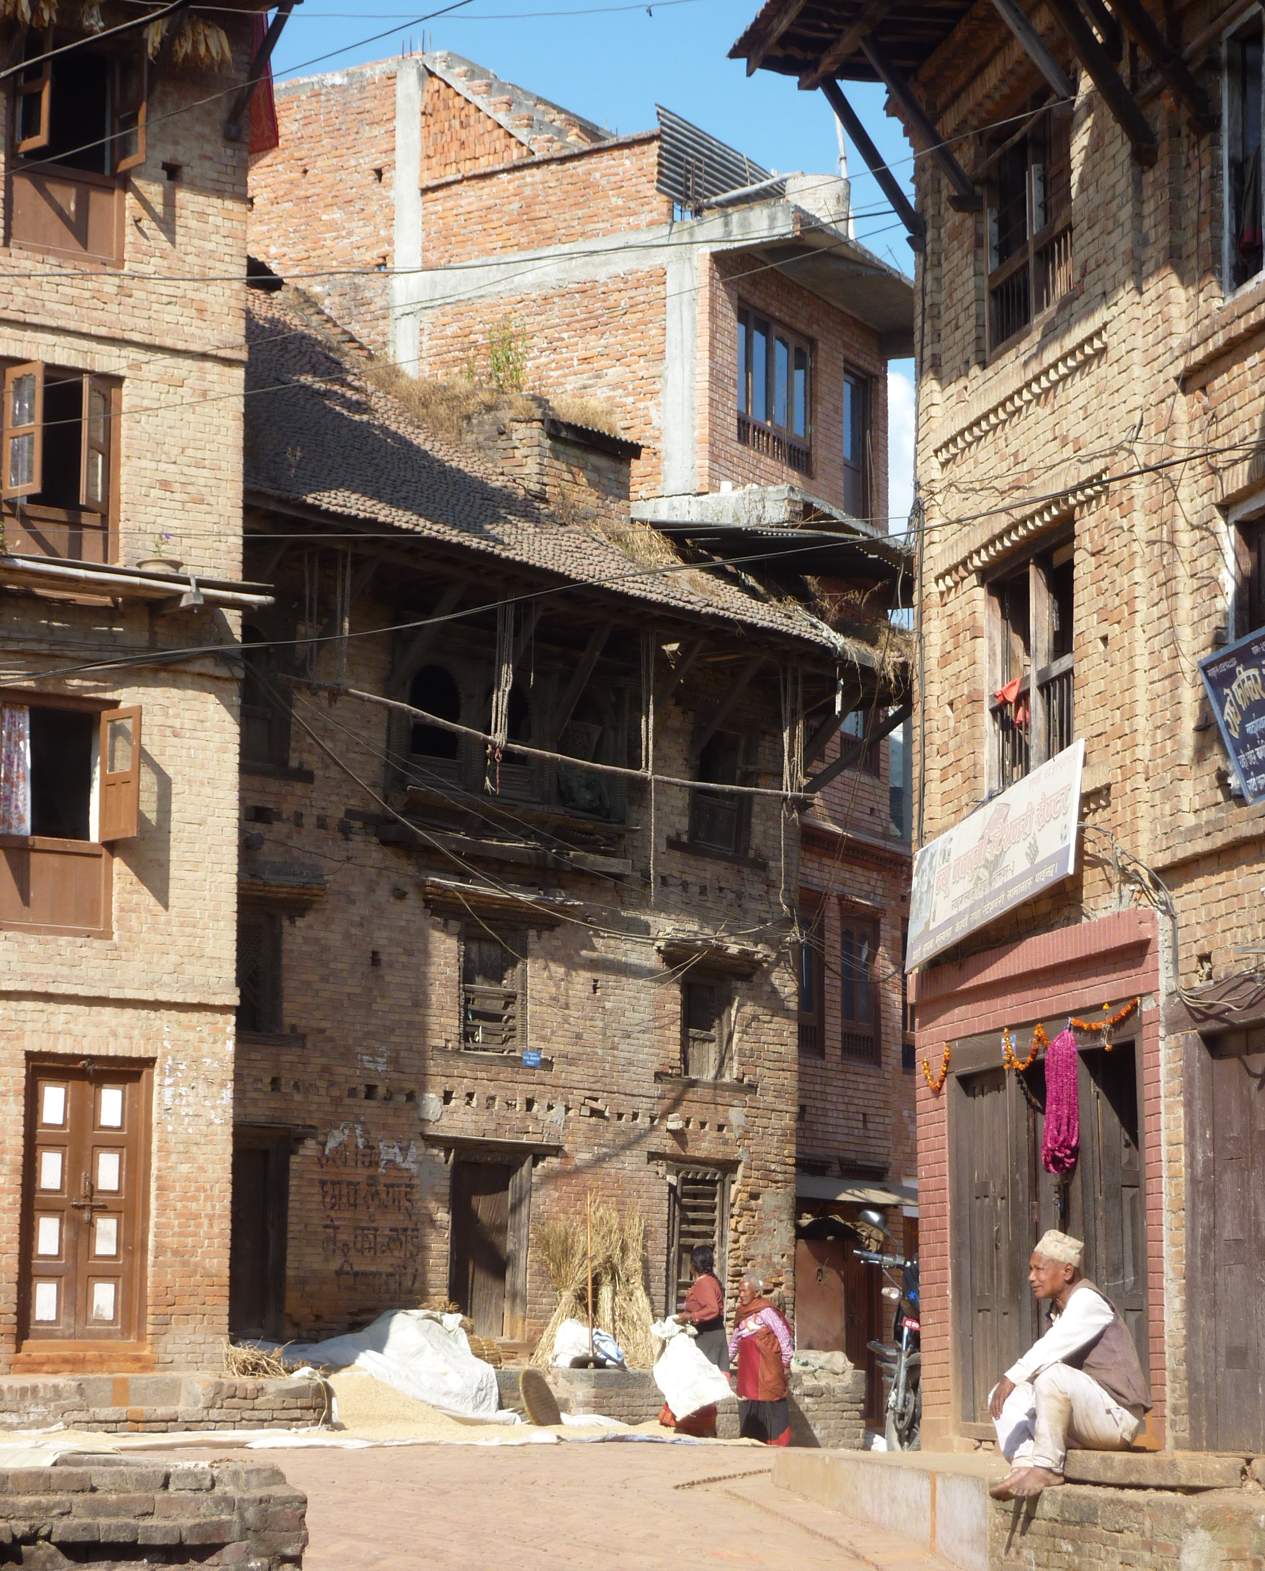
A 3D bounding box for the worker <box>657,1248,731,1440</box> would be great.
[{"bbox_3d":[0.496,4.309,29.487,0.500,1.510,0.470,-3,-9,20],"label":"worker"}]

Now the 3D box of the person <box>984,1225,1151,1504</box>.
[{"bbox_3d":[1.641,2.174,14.237,0.620,1.010,0.460,3,-9,-20],"label":"person"}]

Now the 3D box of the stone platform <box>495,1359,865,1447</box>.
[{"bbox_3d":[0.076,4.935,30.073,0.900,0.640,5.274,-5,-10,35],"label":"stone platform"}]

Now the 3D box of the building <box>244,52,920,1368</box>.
[{"bbox_3d":[-2.323,-1.084,32.986,7.200,12.650,10.000,-5,-10,35],"label":"building"}]

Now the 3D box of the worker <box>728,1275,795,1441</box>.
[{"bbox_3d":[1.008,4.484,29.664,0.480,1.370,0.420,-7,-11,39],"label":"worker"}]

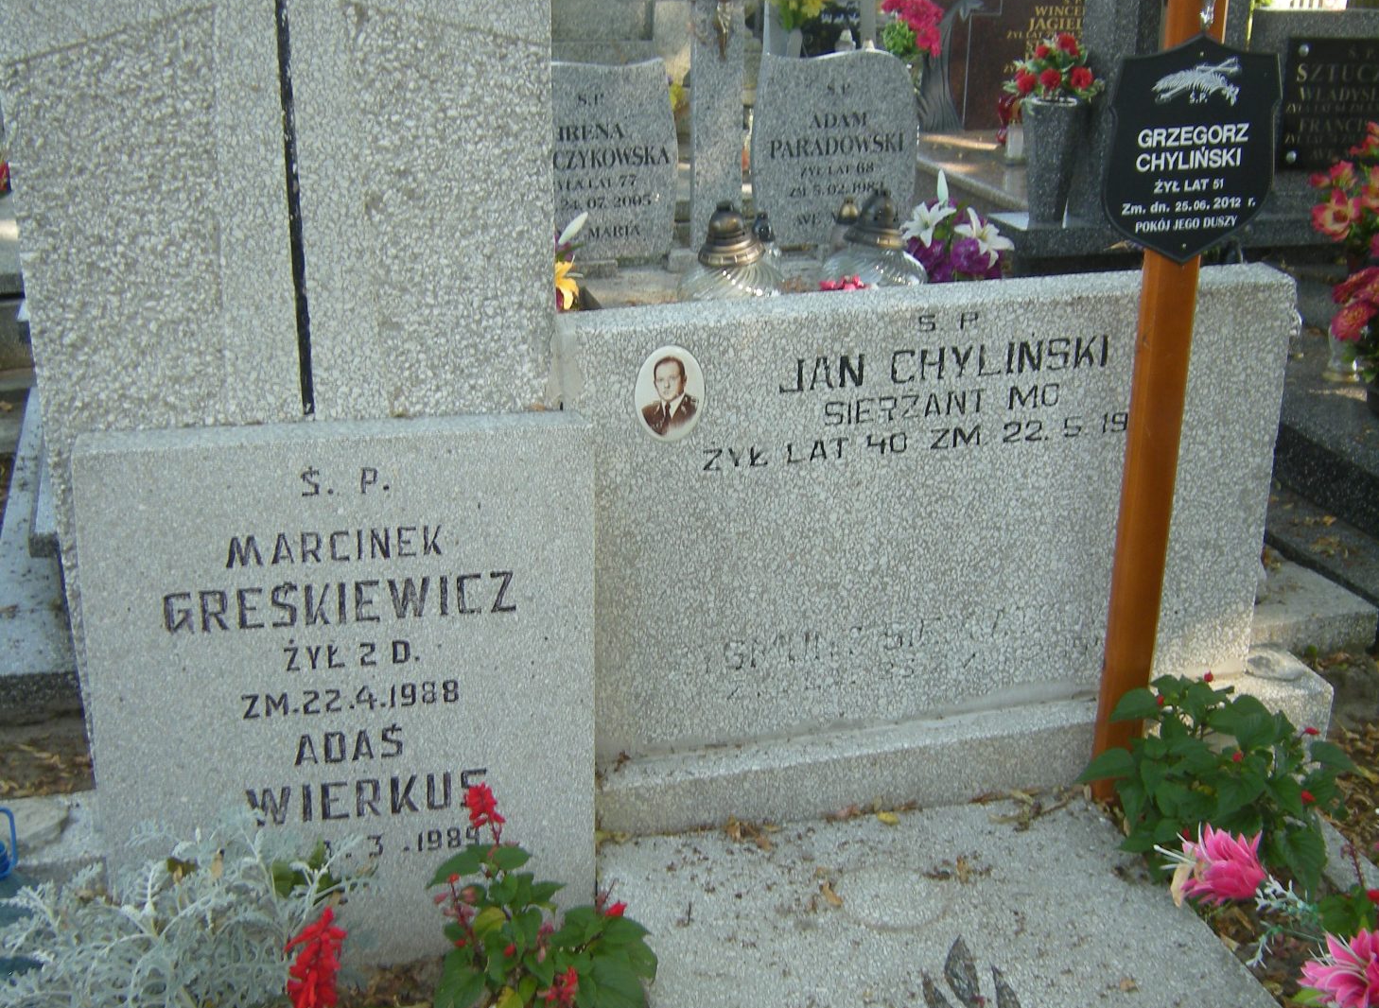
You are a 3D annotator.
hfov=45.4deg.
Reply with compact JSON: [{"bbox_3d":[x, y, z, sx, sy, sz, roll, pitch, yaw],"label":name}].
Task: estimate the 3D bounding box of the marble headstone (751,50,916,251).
[{"bbox_3d":[0.432,-1.087,5.064,0.535,0.602,0.100,-5,21,-15],"label":"marble headstone"}]

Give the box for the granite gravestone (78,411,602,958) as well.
[{"bbox_3d":[-0.411,0.233,1.987,0.580,0.653,0.112,-3,13,-15],"label":"granite gravestone"}]

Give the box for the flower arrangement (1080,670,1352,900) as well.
[{"bbox_3d":[0.723,0.364,2.237,0.340,0.250,0.270,-5,21,-15],"label":"flower arrangement"}]

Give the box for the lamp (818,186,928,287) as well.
[{"bbox_3d":[0.487,-0.676,4.370,0.285,0.335,0.285,-5,21,-15],"label":"lamp"}]

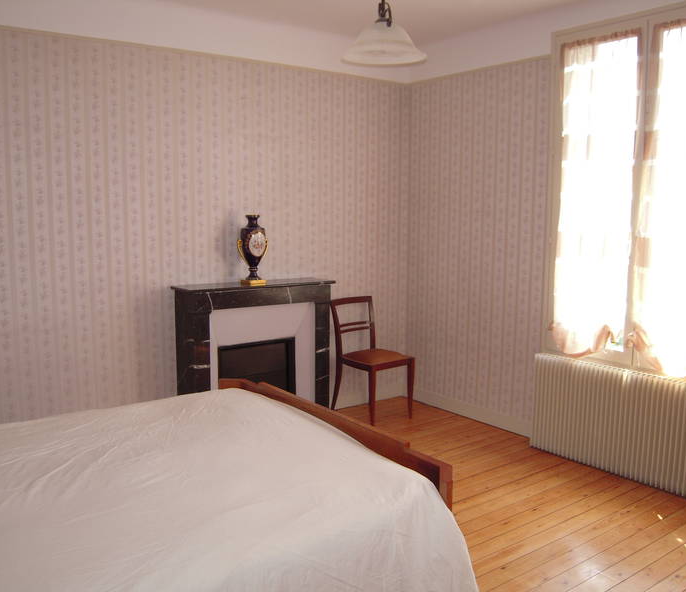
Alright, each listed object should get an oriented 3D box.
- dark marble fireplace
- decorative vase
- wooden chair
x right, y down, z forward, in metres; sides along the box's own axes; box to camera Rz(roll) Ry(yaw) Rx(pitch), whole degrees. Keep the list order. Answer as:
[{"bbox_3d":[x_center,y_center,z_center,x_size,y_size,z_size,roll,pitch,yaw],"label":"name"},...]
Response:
[{"bbox_3d":[-0.584,0.438,4.307,1.075,1.043,0.267,-5,9,-35],"label":"dark marble fireplace"},{"bbox_3d":[-0.587,-0.298,4.159,0.217,0.455,0.163,-5,9,-35],"label":"decorative vase"},{"bbox_3d":[0.218,0.470,4.763,0.412,0.870,0.479,-5,9,-35],"label":"wooden chair"}]

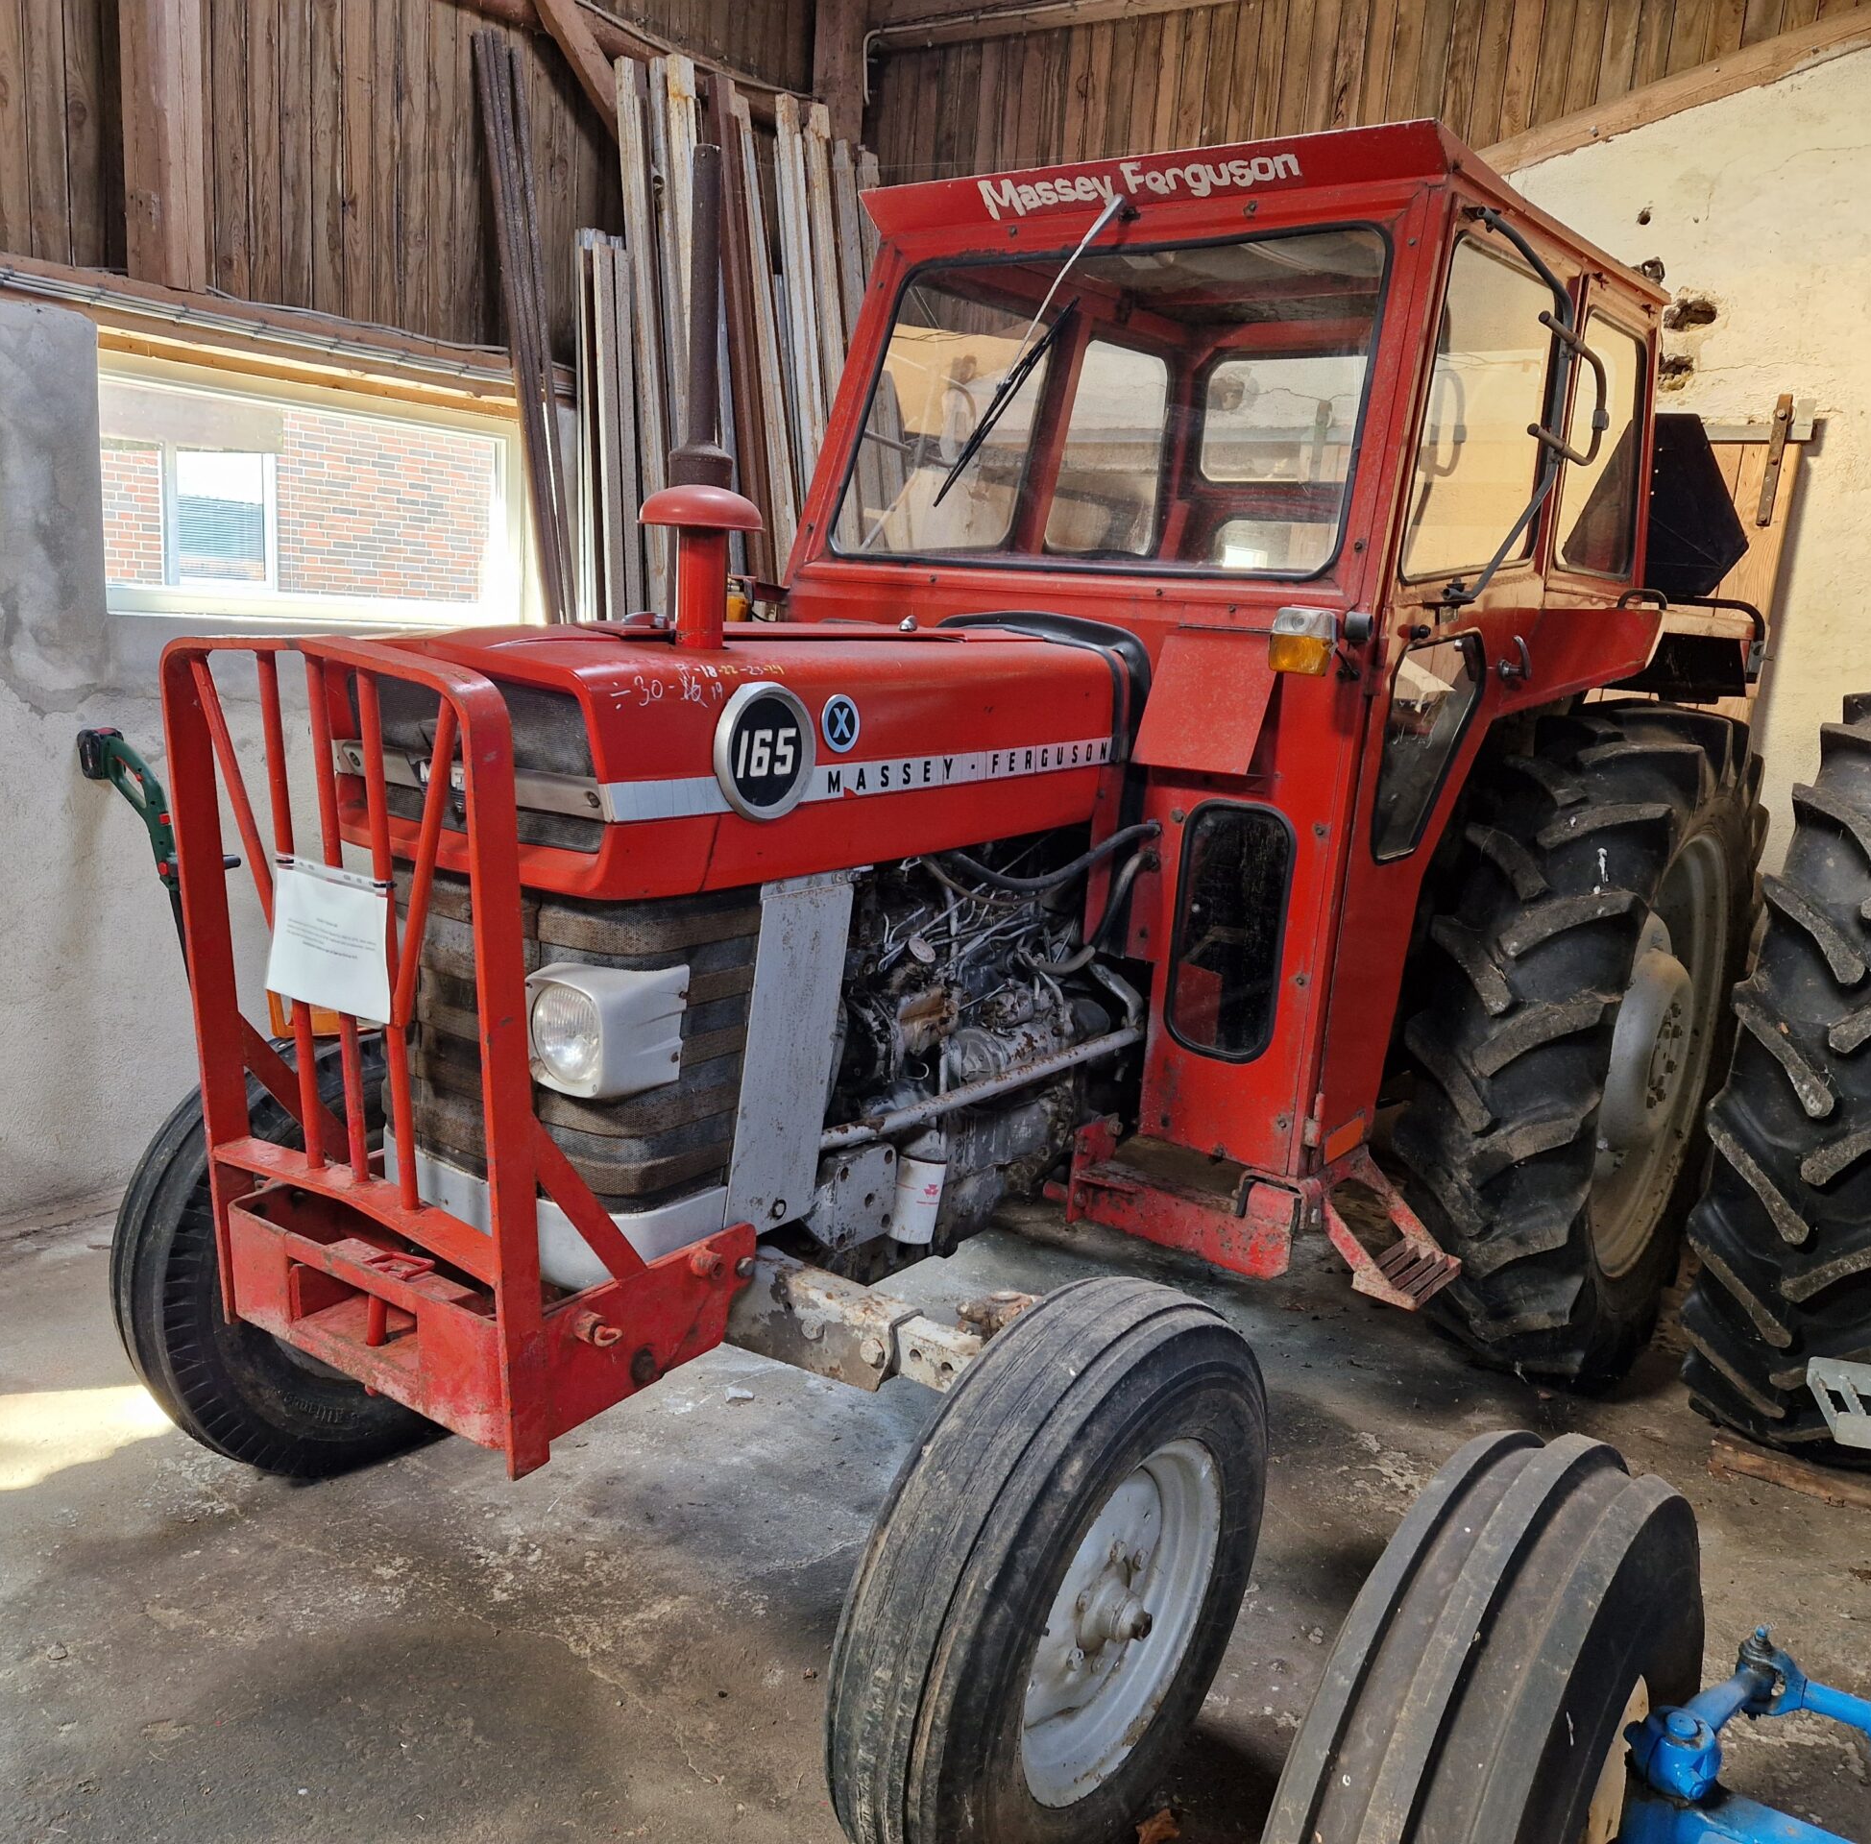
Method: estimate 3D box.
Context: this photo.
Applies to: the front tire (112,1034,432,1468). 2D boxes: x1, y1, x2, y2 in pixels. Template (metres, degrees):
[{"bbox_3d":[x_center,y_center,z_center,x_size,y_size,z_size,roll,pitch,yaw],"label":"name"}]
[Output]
[{"bbox_3d":[-1.026,0.567,2.881,0.210,0.780,0.780,13,14,38],"label":"front tire"}]

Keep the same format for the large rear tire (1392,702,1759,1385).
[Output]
[{"bbox_3d":[1.451,0.259,3.607,0.350,1.480,1.480,12,14,37],"label":"large rear tire"}]

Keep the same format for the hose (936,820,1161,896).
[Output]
[{"bbox_3d":[0.184,-0.092,2.606,0.090,0.115,0.510,12,14,38],"label":"hose"}]

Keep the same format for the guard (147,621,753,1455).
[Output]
[{"bbox_3d":[-0.585,0.100,2.081,0.600,0.935,0.420,12,18,35],"label":"guard"}]

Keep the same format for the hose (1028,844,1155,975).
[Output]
[{"bbox_3d":[0.253,-0.016,2.715,0.090,0.200,0.280,12,14,38],"label":"hose"}]

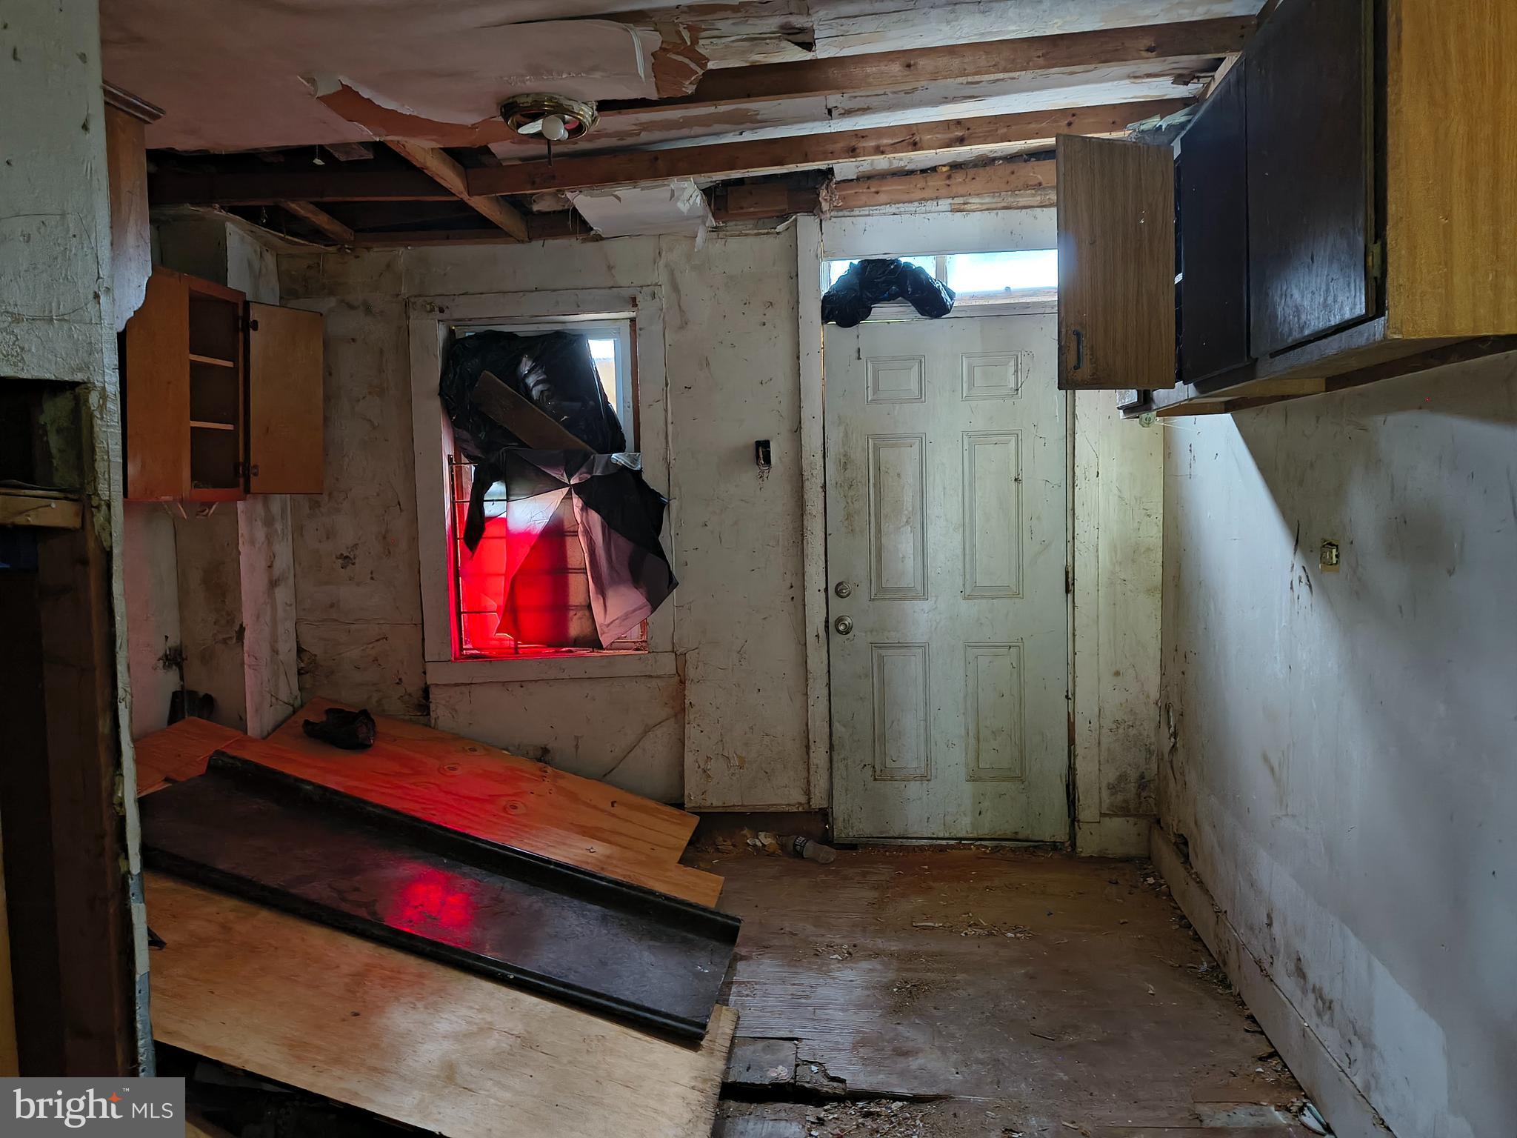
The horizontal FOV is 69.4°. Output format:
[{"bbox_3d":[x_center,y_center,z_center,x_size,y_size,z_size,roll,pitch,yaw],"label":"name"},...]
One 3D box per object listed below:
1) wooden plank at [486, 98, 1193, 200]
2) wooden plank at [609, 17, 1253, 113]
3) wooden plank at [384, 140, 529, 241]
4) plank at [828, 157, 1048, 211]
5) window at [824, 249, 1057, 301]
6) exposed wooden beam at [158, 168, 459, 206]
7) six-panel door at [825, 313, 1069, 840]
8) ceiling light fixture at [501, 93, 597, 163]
[{"bbox_3d":[0.197,-1.378,3.603,2.380,0.092,0.042,-3,5,7],"label":"wooden plank"},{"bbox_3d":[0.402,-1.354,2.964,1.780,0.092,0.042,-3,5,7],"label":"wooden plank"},{"bbox_3d":[-0.996,-1.305,3.724,0.042,0.092,1.240,-1,3,7],"label":"wooden plank"},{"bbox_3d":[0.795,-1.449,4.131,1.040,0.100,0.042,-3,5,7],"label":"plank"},{"bbox_3d":[0.708,-1.111,4.193,0.910,0.205,0.050,-1,5,7],"label":"window"},{"bbox_3d":[-1.589,-1.328,3.823,1.140,0.095,0.042,1,5,7],"label":"exposed wooden beam"},{"bbox_3d":[0.736,0.062,4.276,0.910,2.040,0.045,-1,5,7],"label":"six-panel door"},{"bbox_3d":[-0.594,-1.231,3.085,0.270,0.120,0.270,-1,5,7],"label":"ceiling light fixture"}]

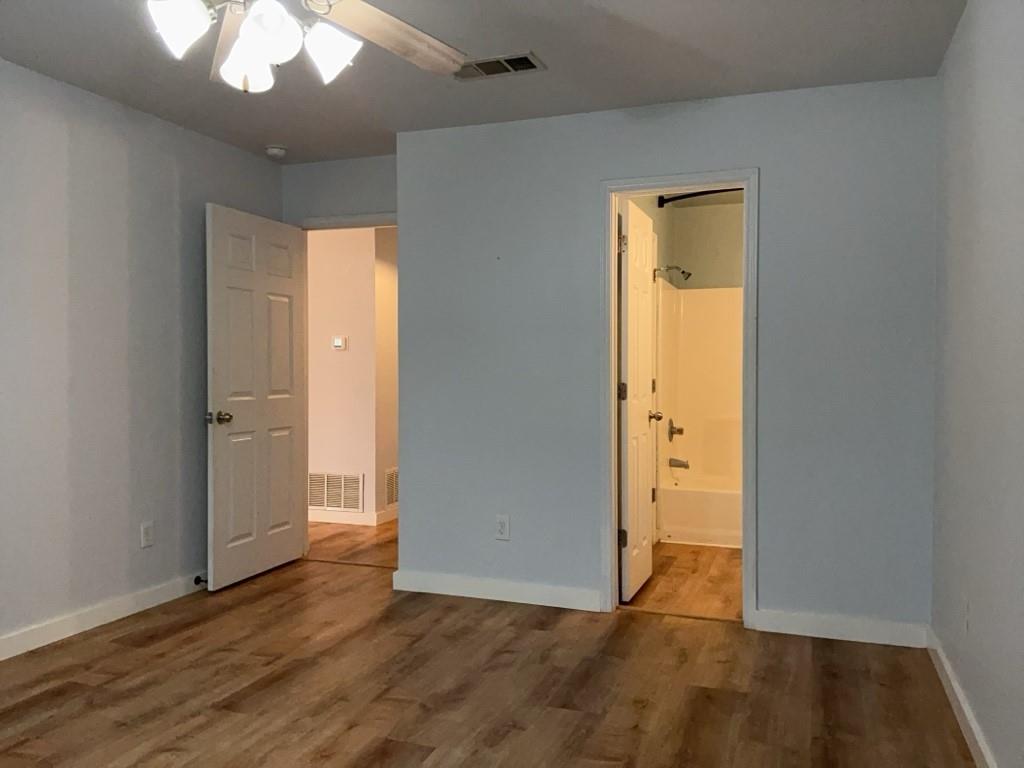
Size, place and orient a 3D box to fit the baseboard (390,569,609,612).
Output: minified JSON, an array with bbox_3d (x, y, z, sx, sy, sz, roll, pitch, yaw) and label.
[{"bbox_3d":[-0.099,1.061,4.112,1.159,0.105,0.020,1,1,21],"label":"baseboard"}]

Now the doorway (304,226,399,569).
[{"bbox_3d":[-0.898,0.081,4.821,0.780,2.036,0.130,1,1,21],"label":"doorway"}]

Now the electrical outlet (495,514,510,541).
[{"bbox_3d":[-0.048,0.740,4.094,0.080,0.128,0.016,1,1,21],"label":"electrical outlet"}]

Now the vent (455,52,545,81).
[{"bbox_3d":[-0.079,-1.304,3.307,0.401,0.022,0.205,1,1,21],"label":"vent"}]

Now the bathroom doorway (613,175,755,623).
[{"bbox_3d":[0.808,0.093,3.819,0.640,2.056,0.135,1,1,21],"label":"bathroom doorway"}]

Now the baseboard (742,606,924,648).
[{"bbox_3d":[1.432,1.075,3.537,0.737,0.107,0.020,1,1,21],"label":"baseboard"}]

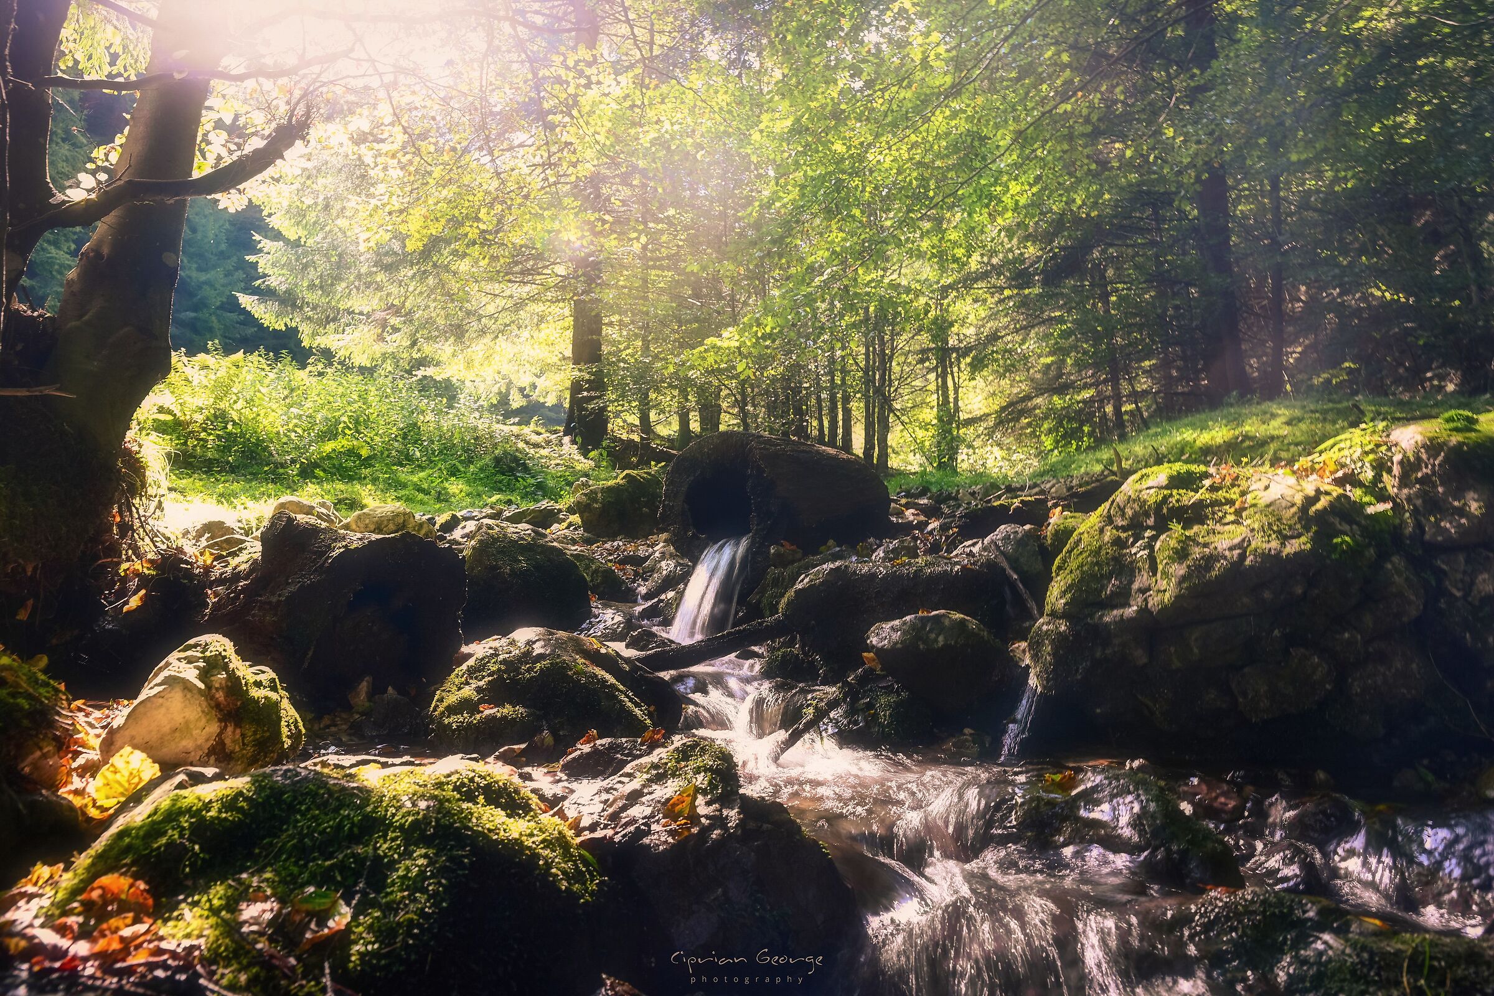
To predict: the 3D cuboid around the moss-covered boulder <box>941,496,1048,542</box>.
[{"bbox_3d":[1.360,0.110,5.400,0.570,0.250,0.400,0,-2,0],"label":"moss-covered boulder"}]

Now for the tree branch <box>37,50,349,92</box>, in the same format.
[{"bbox_3d":[-1.780,-1.370,3.200,1.000,0.130,0.300,0,-2,0],"label":"tree branch"}]

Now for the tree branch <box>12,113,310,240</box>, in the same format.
[{"bbox_3d":[-1.900,-1.035,3.200,1.070,0.380,0.250,0,-1,18],"label":"tree branch"}]

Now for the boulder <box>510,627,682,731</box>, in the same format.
[{"bbox_3d":[-0.430,0.510,2.800,0.500,0.280,0.420,0,-1,-6],"label":"boulder"}]

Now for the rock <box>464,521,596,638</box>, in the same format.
[{"bbox_3d":[-0.890,0.310,4.000,0.560,0.430,0.500,0,-2,0],"label":"rock"}]

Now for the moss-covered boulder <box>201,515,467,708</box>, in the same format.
[{"bbox_3d":[-1.390,0.355,3.400,0.870,0.610,0.650,0,-2,0],"label":"moss-covered boulder"}]

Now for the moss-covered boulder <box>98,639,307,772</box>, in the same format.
[{"bbox_3d":[-1.170,0.450,2.150,0.400,0.300,0.330,0,-1,-18],"label":"moss-covered boulder"}]

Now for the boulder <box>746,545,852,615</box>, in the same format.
[{"bbox_3d":[0.245,0.377,4.400,0.500,0.340,0.400,0,0,0],"label":"boulder"}]

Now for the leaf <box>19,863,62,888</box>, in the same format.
[{"bbox_3d":[-0.930,0.500,1.320,0.060,0.030,0.050,0,-2,0],"label":"leaf"}]

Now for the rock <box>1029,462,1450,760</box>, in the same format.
[{"bbox_3d":[1.570,0.340,3.300,1.220,0.860,0.920,0,-1,19],"label":"rock"}]

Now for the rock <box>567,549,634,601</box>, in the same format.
[{"bbox_3d":[-0.690,0.345,4.450,0.360,0.230,0.320,0,-2,0],"label":"rock"}]

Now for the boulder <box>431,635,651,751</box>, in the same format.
[{"bbox_3d":[-0.540,0.500,2.620,0.580,0.280,0.460,0,-1,-6],"label":"boulder"}]

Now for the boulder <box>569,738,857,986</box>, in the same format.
[{"bbox_3d":[-0.065,0.640,1.850,0.520,0.360,0.450,0,-2,0],"label":"boulder"}]

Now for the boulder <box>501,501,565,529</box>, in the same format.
[{"bbox_3d":[-1.160,0.090,5.400,0.370,0.150,0.280,0,-1,-6],"label":"boulder"}]

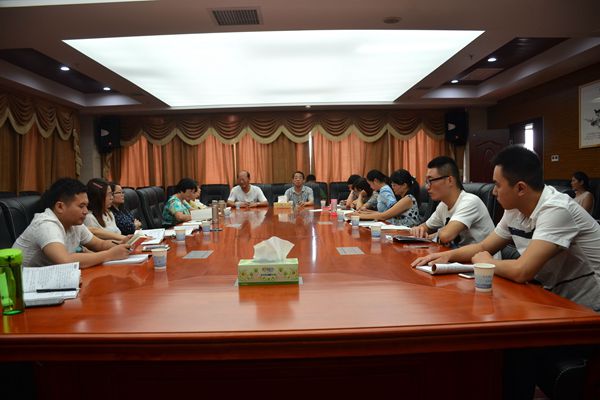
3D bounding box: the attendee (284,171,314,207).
[{"bbox_3d":[0.005,0.210,6.636,0.480,1.270,0.680,-1,2,-1],"label":"attendee"}]

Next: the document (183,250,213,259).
[{"bbox_3d":[-0.532,0.287,2.376,0.125,0.005,0.235,-1,2,-1],"label":"document"}]

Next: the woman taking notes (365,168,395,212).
[{"bbox_3d":[0.883,0.315,4.700,0.620,1.240,0.480,-1,3,-1],"label":"woman taking notes"}]

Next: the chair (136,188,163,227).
[{"bbox_3d":[-1.300,0.427,4.495,0.660,1.110,0.620,-1,2,-1],"label":"chair"}]

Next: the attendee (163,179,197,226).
[{"bbox_3d":[-1.188,0.364,4.846,0.680,1.200,0.500,-1,2,6],"label":"attendee"}]

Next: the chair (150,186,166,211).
[{"bbox_3d":[-1.359,0.414,4.964,0.660,1.100,0.620,-1,2,-1],"label":"chair"}]

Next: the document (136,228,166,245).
[{"bbox_3d":[-0.966,0.241,2.927,0.210,0.020,0.280,-1,14,-1],"label":"document"}]

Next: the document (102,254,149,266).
[{"bbox_3d":[-0.900,0.302,2.271,0.250,0.018,0.220,-2,2,-13],"label":"document"}]

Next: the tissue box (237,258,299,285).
[{"bbox_3d":[-0.116,0.272,1.693,0.219,0.075,0.108,-1,2,-1],"label":"tissue box"}]

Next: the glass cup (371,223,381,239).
[{"bbox_3d":[0.504,0.215,2.978,0.073,0.086,0.073,-1,2,0],"label":"glass cup"}]

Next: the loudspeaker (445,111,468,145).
[{"bbox_3d":[2.900,-1.337,8.300,0.400,0.640,0.380,-1,8,13],"label":"loudspeaker"}]

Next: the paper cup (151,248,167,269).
[{"bbox_3d":[-0.625,0.266,2.000,0.072,0.083,0.072,-1,2,-1],"label":"paper cup"}]

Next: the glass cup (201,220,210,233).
[{"bbox_3d":[-0.751,0.211,3.568,0.073,0.086,0.073,-1,2,-1],"label":"glass cup"}]

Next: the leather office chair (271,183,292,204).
[{"bbox_3d":[-0.363,0.243,8.600,0.610,1.090,0.660,-1,3,-1],"label":"leather office chair"}]

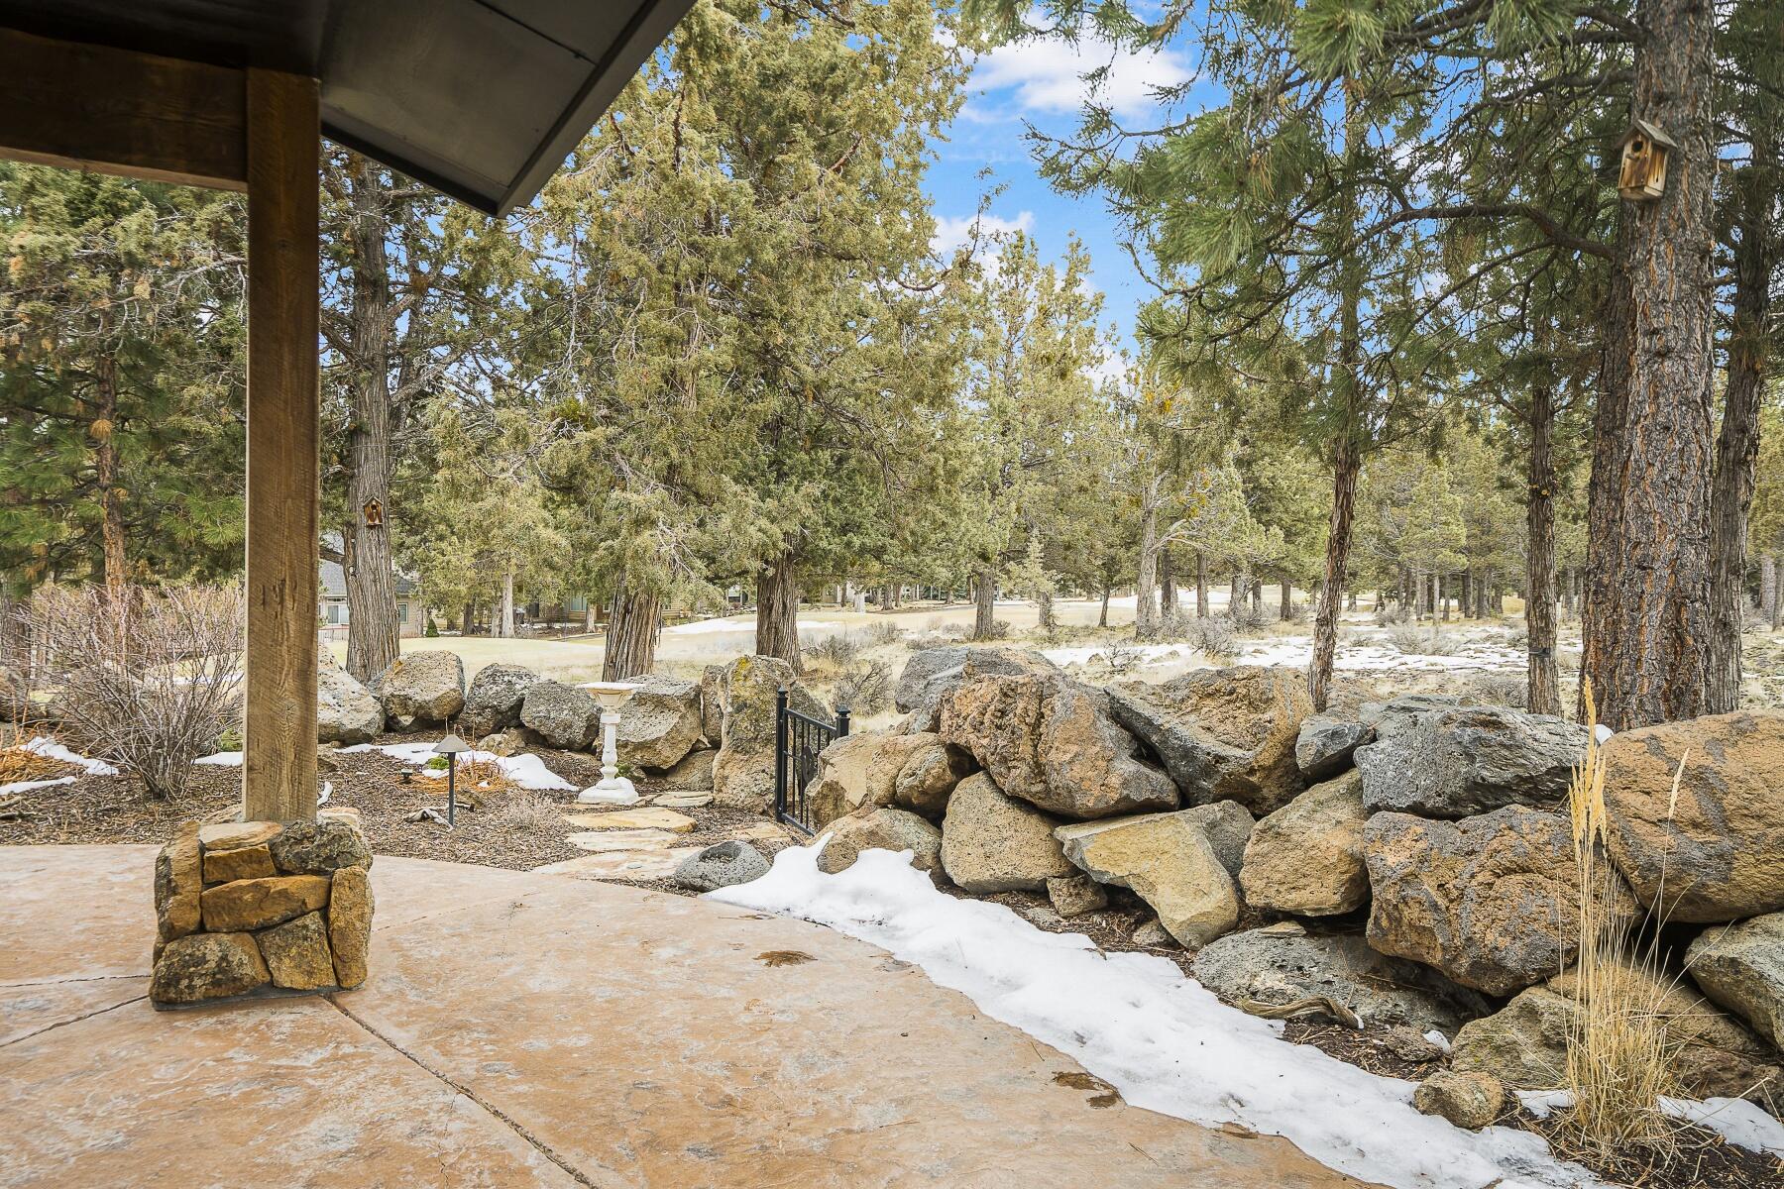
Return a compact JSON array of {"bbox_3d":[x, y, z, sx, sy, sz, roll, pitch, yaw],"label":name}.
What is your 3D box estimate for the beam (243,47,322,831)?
[{"bbox_3d":[-2.030,-0.479,4.293,0.207,2.431,0.207,0,0,-28],"label":"beam"}]

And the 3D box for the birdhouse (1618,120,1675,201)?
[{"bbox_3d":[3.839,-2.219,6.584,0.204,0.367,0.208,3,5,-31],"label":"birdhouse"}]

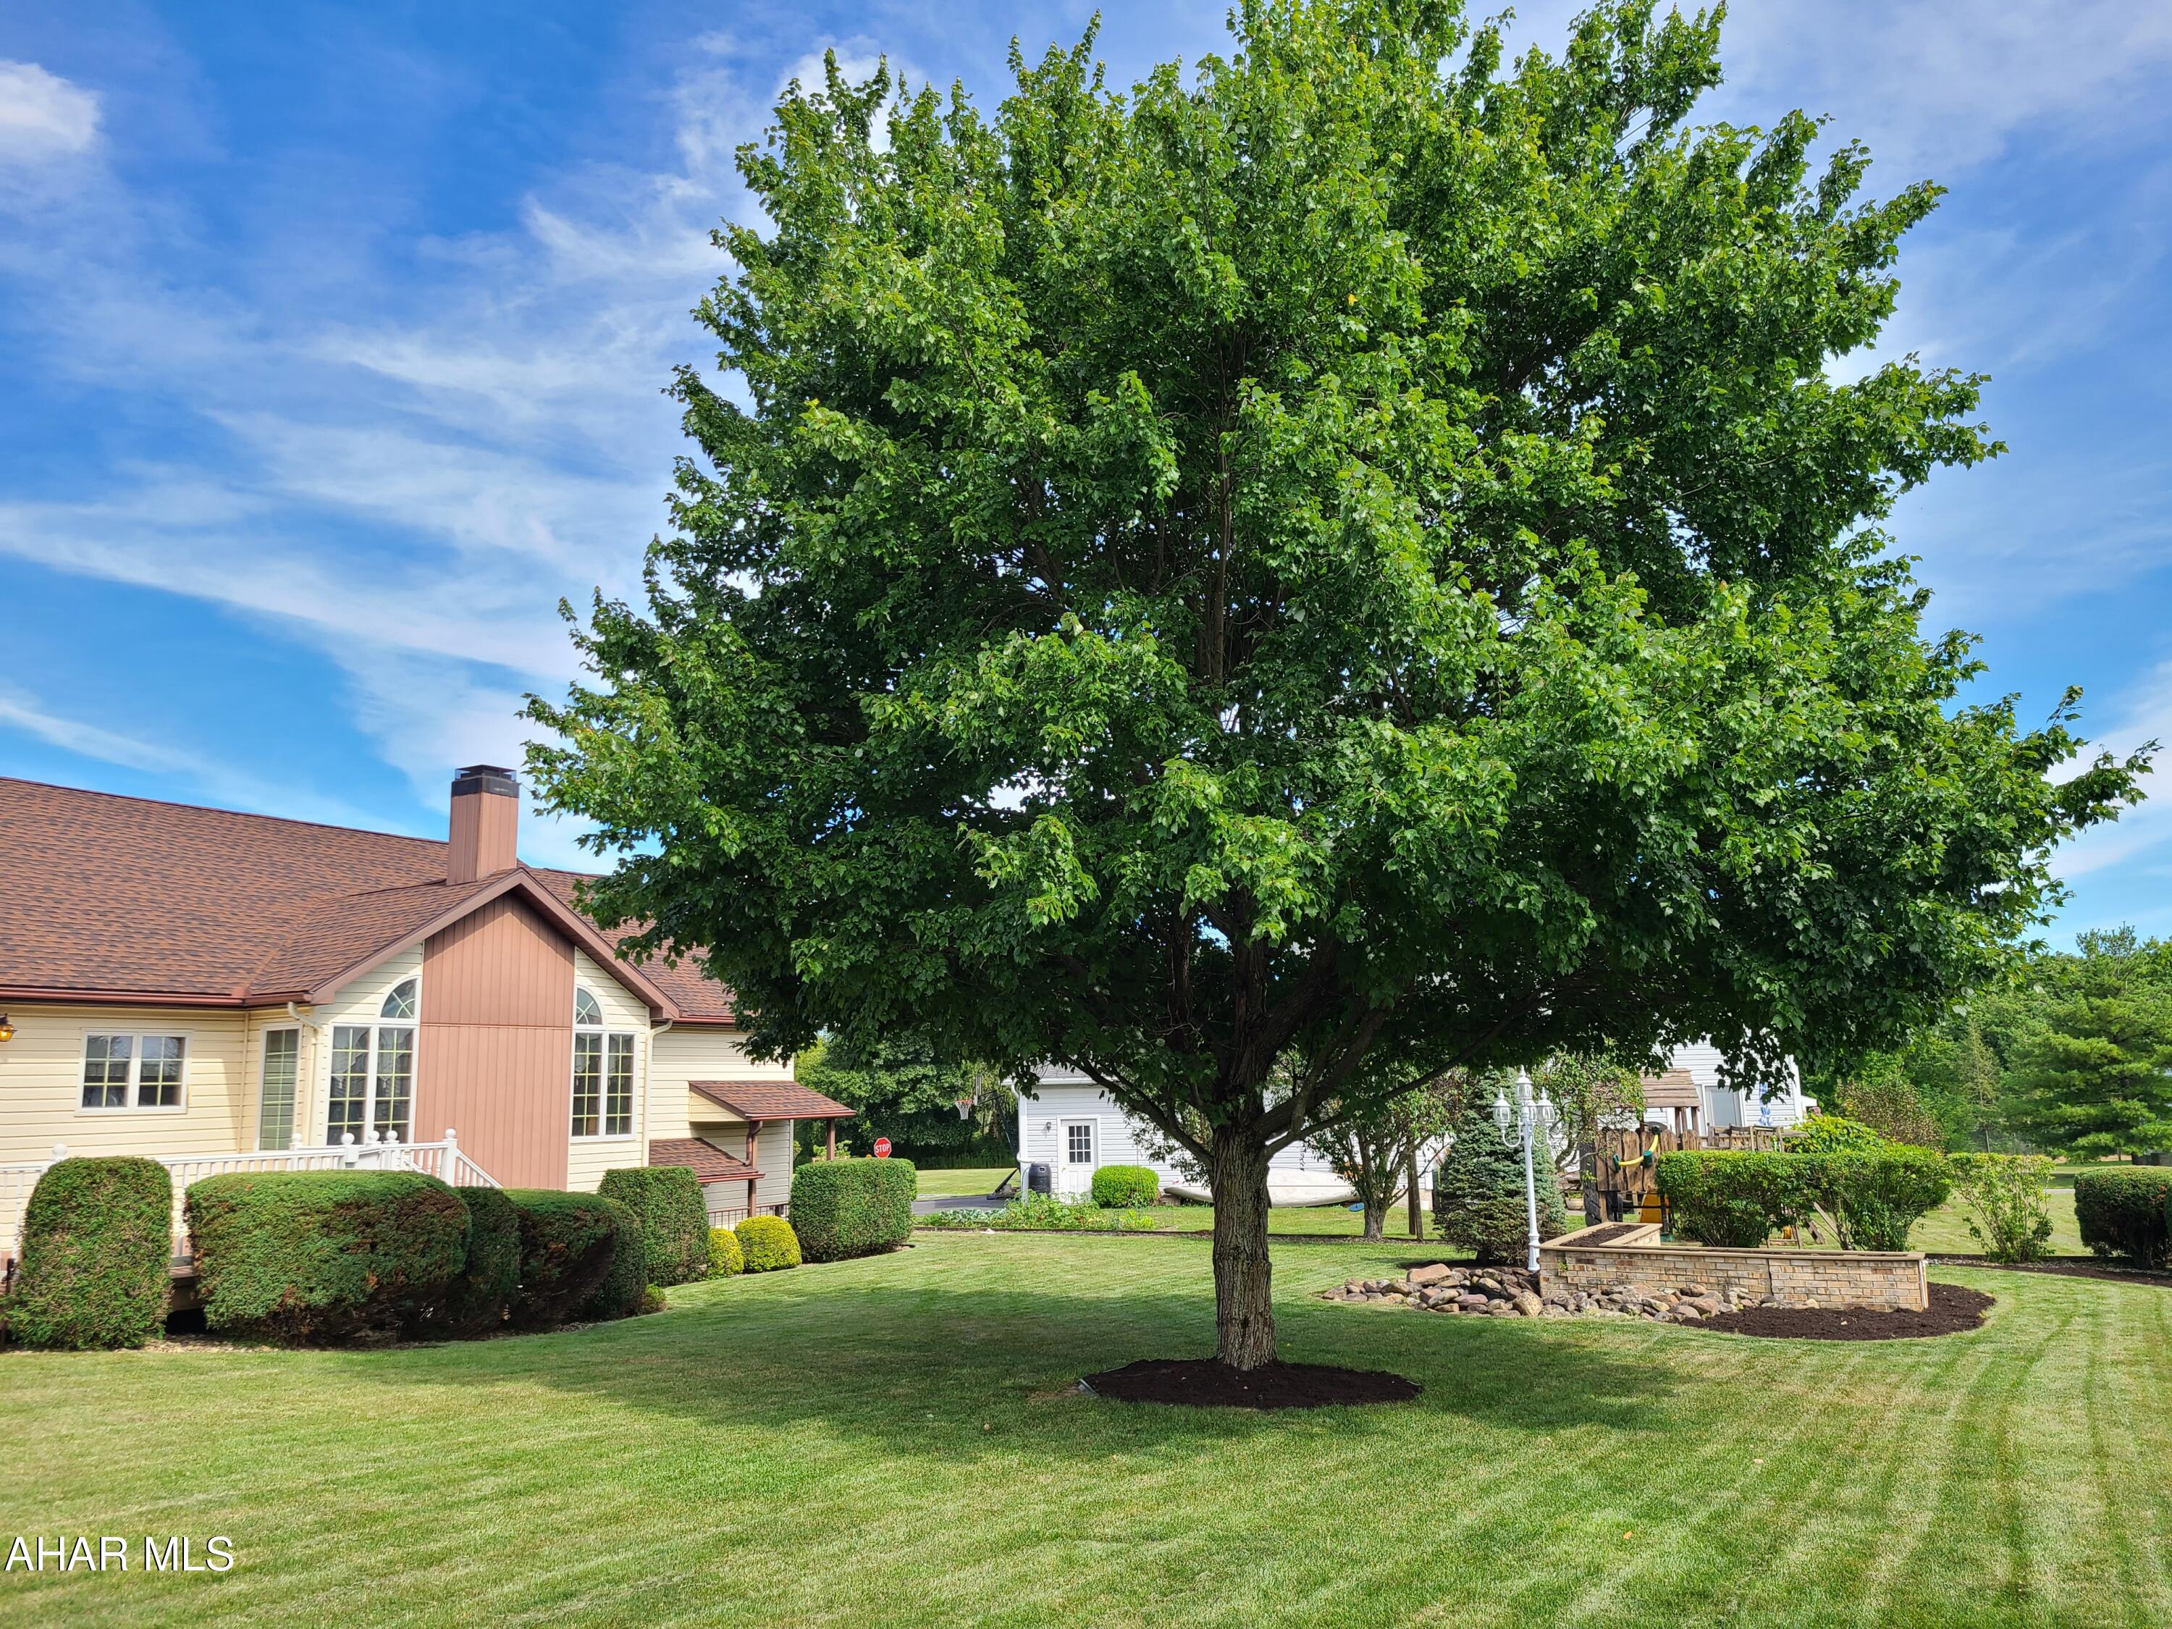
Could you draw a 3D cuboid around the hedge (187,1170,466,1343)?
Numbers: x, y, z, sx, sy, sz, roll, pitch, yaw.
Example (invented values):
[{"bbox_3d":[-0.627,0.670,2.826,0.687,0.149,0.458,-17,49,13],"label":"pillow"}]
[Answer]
[{"bbox_3d":[-6.324,3.659,13.700,1.400,1.260,2.050,-6,-11,27],"label":"hedge"}]

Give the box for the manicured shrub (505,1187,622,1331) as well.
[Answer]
[{"bbox_3d":[-5.099,4.261,15.706,1.200,1.240,1.100,5,-10,-30],"label":"manicured shrub"}]

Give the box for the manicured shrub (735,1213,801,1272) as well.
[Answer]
[{"bbox_3d":[-3.772,5.089,19.400,0.750,0.630,0.750,-1,-9,0],"label":"manicured shrub"}]

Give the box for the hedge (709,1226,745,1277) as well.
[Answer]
[{"bbox_3d":[-4.216,5.058,18.900,0.530,0.550,0.530,-6,-11,27],"label":"hedge"}]

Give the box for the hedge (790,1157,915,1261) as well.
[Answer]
[{"bbox_3d":[-3.399,5.730,23.694,1.100,1.400,1.900,-5,-10,27],"label":"hedge"}]

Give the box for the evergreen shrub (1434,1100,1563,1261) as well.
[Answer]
[{"bbox_3d":[4.704,4.013,18.500,1.450,2.000,1.450,-6,-11,27],"label":"evergreen shrub"}]

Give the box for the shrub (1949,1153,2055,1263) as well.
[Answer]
[{"bbox_3d":[10.372,4.447,18.500,1.080,1.180,0.980,-6,-11,27],"label":"shrub"}]

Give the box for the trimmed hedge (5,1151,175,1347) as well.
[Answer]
[{"bbox_3d":[-8.718,3.808,14.180,1.300,1.580,1.050,7,-11,-39],"label":"trimmed hedge"}]

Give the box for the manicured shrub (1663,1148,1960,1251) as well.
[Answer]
[{"bbox_3d":[8.487,4.562,19.400,3.219,1.127,1.207,-6,-11,27],"label":"manicured shrub"}]

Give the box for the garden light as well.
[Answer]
[{"bbox_3d":[4.586,3.743,17.200,0.610,2.090,0.610,-6,-11,27],"label":"garden light"}]

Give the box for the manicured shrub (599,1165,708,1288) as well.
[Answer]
[{"bbox_3d":[-4.768,4.518,18.000,1.060,1.250,1.060,-6,-11,27],"label":"manicured shrub"}]

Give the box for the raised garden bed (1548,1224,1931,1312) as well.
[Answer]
[{"bbox_3d":[6.923,4.892,17.729,3.675,0.560,2.923,-3,-9,18],"label":"raised garden bed"}]

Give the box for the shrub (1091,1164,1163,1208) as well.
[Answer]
[{"bbox_3d":[0.961,8.907,39.129,1.650,0.944,1.400,0,-9,0],"label":"shrub"}]

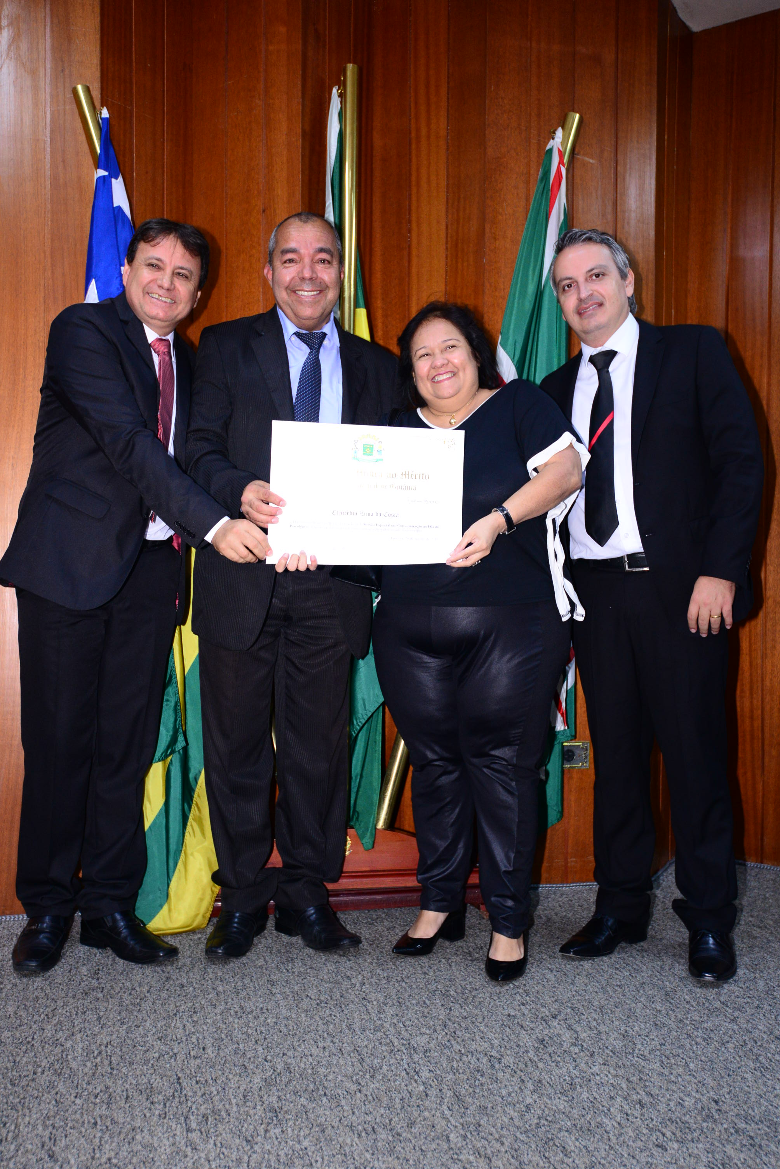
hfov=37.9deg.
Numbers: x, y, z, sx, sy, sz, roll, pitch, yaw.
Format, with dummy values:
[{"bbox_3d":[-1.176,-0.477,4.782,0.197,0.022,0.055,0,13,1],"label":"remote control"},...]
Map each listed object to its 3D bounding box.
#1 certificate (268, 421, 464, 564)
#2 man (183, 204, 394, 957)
[{"bbox_3d":[-0.047,-0.191,2.425,0.420,0.297,0.015,1,3,-10],"label":"certificate"},{"bbox_3d":[-0.216,-0.006,2.570,0.520,1.670,0.400,0,2,-8],"label":"man"}]

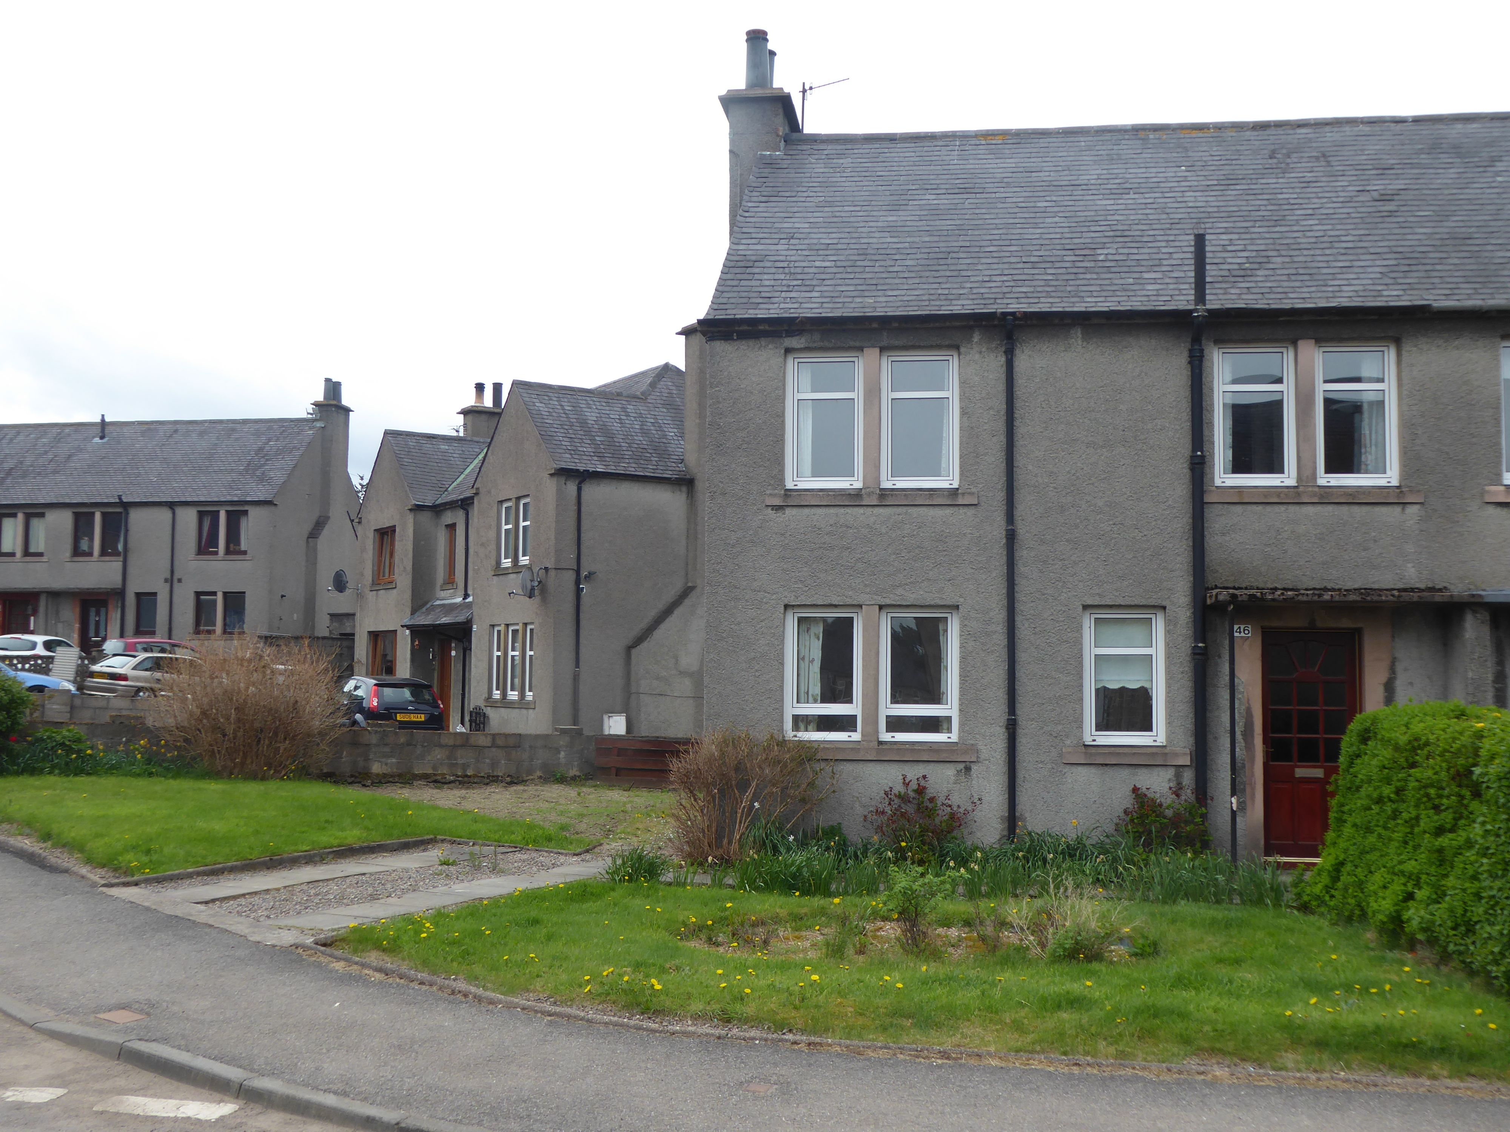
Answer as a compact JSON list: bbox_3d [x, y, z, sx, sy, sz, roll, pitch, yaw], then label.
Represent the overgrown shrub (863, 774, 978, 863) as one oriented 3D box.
[{"bbox_3d":[1.454,2.213,13.802,1.011,0.760,0.850,0,-4,7],"label":"overgrown shrub"}]

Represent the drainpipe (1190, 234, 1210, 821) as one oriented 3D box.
[{"bbox_3d":[3.968,-0.296,14.030,0.170,5.439,0.240,0,-4,7],"label":"drainpipe"}]

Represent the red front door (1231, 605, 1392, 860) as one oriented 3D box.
[{"bbox_3d":[4.954,1.476,13.999,1.381,2.271,0.170,0,-4,7],"label":"red front door"}]

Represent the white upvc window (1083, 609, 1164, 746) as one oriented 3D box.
[{"bbox_3d":[3.465,1.036,14.742,0.747,1.287,0.100,0,-4,8],"label":"white upvc window"}]

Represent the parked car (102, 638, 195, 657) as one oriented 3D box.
[{"bbox_3d":[-15.988,2.732,43.237,1.700,1.460,4.000,-2,-5,34],"label":"parked car"}]

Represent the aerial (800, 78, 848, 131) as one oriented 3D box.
[{"bbox_3d":[0.843,-5.655,19.129,0.740,0.750,0.200,-3,-5,37],"label":"aerial"}]

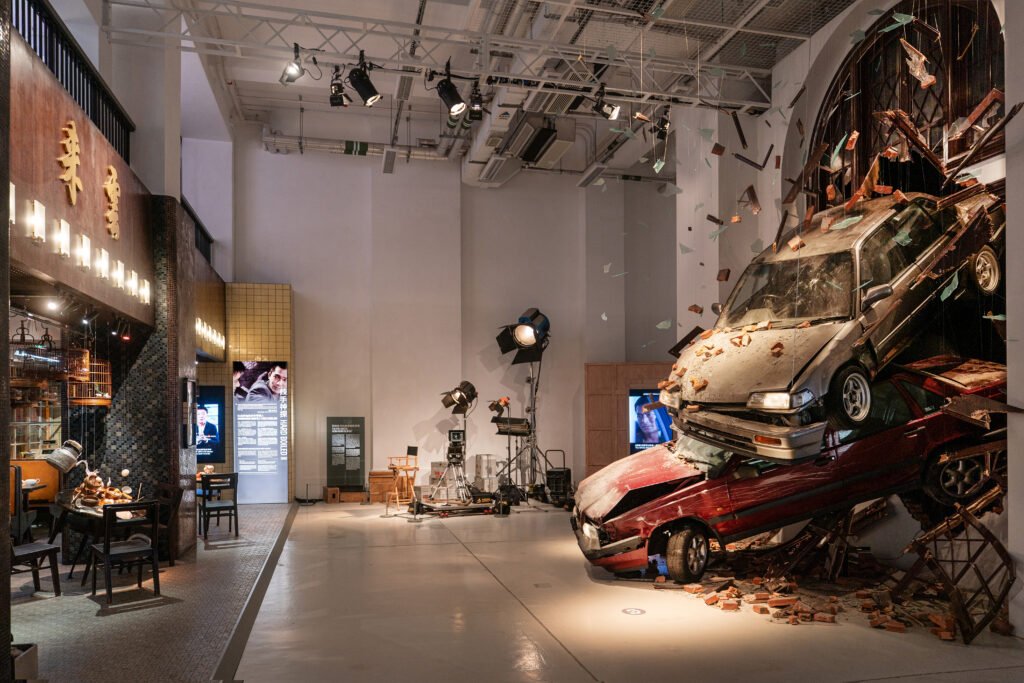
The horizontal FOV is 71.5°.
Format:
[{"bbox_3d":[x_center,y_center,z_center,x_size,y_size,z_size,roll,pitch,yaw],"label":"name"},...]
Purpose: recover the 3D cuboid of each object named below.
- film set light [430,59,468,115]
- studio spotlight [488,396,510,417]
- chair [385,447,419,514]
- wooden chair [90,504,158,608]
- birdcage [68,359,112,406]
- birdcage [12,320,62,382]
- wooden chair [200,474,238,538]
[{"bbox_3d":[-0.713,-2.935,8.250,0.250,0.540,0.230,-31,-4,2],"label":"film set light"},{"bbox_3d":[-0.238,1.197,13.000,0.340,0.280,0.280,-35,14,-27],"label":"studio spotlight"},{"bbox_3d":[-1.945,2.447,12.750,0.480,1.100,0.570,2,-3,-29],"label":"chair"},{"bbox_3d":[-3.349,1.804,6.170,0.450,0.820,0.430,-4,-5,44],"label":"wooden chair"},{"bbox_3d":[-4.267,0.415,7.200,0.350,0.470,0.350,1,-3,-23],"label":"birdcage"},{"bbox_3d":[-3.831,0.087,5.600,0.410,0.520,0.410,1,-4,-14],"label":"birdcage"},{"bbox_3d":[-3.907,2.177,9.500,0.450,0.830,0.490,1,-3,-26],"label":"wooden chair"}]

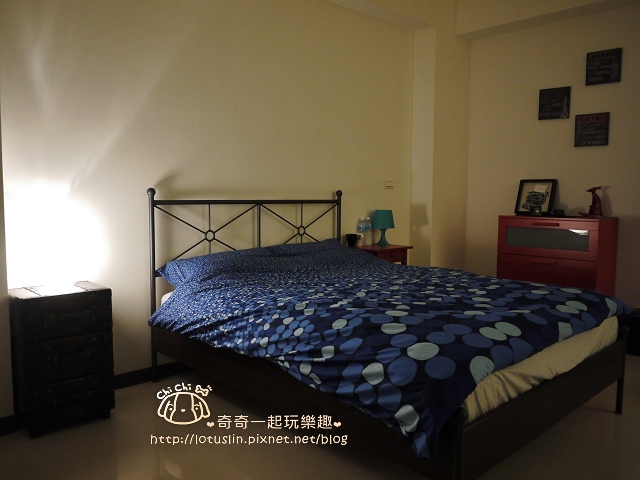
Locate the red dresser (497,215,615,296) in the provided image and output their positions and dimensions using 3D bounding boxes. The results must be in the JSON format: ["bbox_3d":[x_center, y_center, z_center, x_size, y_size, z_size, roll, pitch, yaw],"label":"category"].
[{"bbox_3d":[1.907,0.301,4.224,0.420,0.960,0.780,-4,6,-44],"label":"red dresser"}]

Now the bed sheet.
[{"bbox_3d":[0.316,0.327,2.862,1.720,0.490,2.050,-4,6,-44],"label":"bed sheet"}]

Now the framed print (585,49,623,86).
[{"bbox_3d":[2.235,-1.354,4.070,0.020,0.250,0.252,-4,6,-44],"label":"framed print"}]

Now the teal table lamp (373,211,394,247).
[{"bbox_3d":[0.526,-0.098,4.290,0.190,0.290,0.190,0,5,0],"label":"teal table lamp"}]

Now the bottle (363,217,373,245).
[{"bbox_3d":[0.404,-0.070,4.285,0.065,0.230,0.065,-4,6,-44],"label":"bottle"}]

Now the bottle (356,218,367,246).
[{"bbox_3d":[0.341,-0.063,4.225,0.065,0.225,0.065,-4,6,-44],"label":"bottle"}]

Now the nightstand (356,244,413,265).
[{"bbox_3d":[0.494,0.411,4.317,0.460,0.708,0.350,-4,6,-44],"label":"nightstand"}]

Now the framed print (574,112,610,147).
[{"bbox_3d":[2.187,-0.881,4.155,0.020,0.250,0.252,-4,6,-44],"label":"framed print"}]

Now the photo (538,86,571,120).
[{"bbox_3d":[1.976,-1.144,4.355,0.020,0.250,0.252,-4,6,-44],"label":"photo"}]

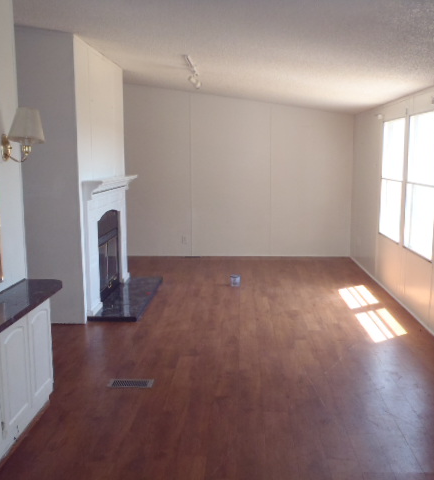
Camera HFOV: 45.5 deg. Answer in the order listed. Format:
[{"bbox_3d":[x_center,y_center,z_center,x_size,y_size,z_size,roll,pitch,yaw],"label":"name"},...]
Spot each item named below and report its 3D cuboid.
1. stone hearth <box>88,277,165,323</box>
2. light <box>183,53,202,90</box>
[{"bbox_3d":[-0.952,0.626,5.725,0.465,0.046,1.621,0,9,3],"label":"stone hearth"},{"bbox_3d":[-0.265,-1.697,5.310,0.155,0.186,1.162,0,9,3],"label":"light"}]

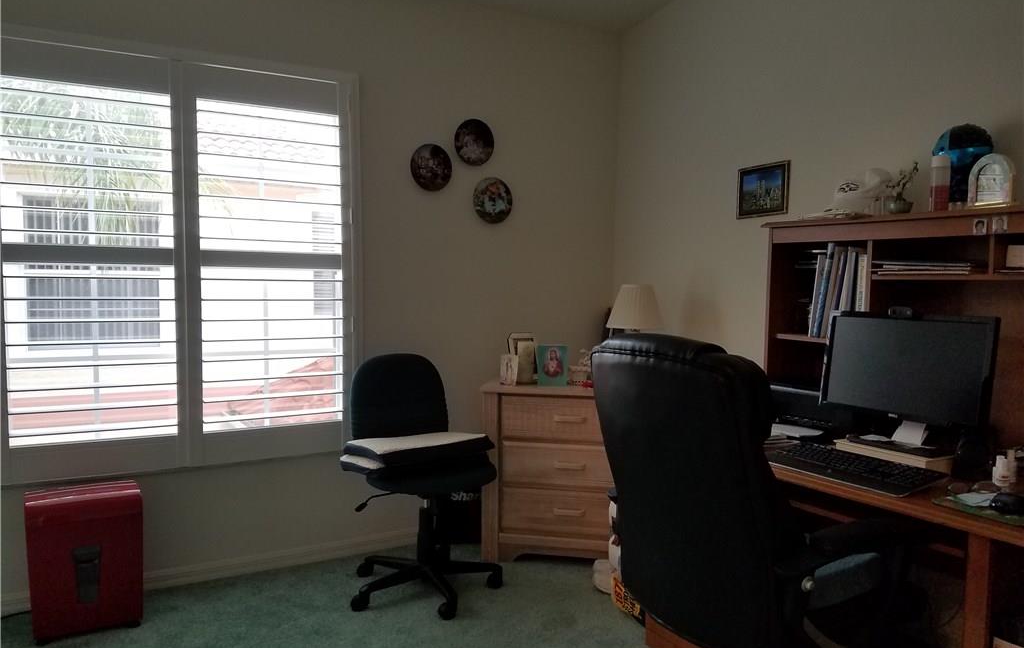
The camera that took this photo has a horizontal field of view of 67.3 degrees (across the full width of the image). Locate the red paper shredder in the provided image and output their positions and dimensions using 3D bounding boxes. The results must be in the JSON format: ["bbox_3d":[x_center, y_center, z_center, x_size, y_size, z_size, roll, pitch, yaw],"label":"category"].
[{"bbox_3d":[-1.559,0.849,2.811,0.360,0.505,0.255,-1,4,-29],"label":"red paper shredder"}]

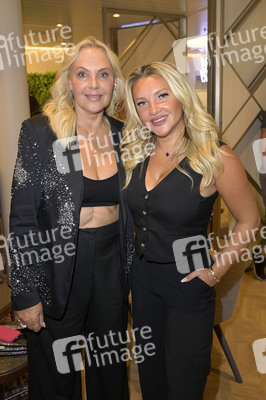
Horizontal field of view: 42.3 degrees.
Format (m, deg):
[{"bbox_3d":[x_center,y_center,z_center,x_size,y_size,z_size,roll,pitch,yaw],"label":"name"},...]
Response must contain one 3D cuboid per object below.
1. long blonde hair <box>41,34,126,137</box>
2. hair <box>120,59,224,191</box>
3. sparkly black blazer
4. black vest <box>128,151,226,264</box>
[{"bbox_3d":[-0.159,-0.360,1.140,0.260,0.330,0.250,-2,10,-6],"label":"long blonde hair"},{"bbox_3d":[0.132,-0.226,1.100,0.300,0.380,0.250,-9,11,13],"label":"hair"},{"bbox_3d":[-0.208,0.051,1.210,0.450,0.700,0.300,-5,11,-19],"label":"sparkly black blazer"},{"bbox_3d":[0.139,0.008,1.160,0.340,0.400,0.250,4,11,27],"label":"black vest"}]

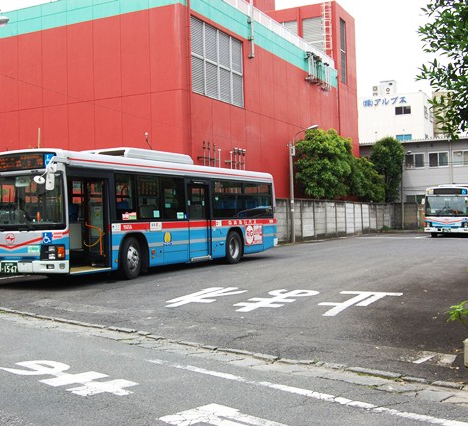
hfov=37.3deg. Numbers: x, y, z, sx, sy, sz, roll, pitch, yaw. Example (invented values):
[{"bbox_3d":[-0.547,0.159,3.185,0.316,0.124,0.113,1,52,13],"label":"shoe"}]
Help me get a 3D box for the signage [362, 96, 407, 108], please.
[{"bbox_3d":[16.343,-11.939,74.981,4.637,0.900,0.100,-2,-2,19],"label":"signage"}]

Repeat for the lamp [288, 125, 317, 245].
[{"bbox_3d":[3.475,-1.389,34.046,1.500,5.720,0.300,-2,-1,27],"label":"lamp"}]

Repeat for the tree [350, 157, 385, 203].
[{"bbox_3d":[9.543,-1.197,49.460,2.600,5.610,2.600,-2,-1,27],"label":"tree"}]

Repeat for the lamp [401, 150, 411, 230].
[{"bbox_3d":[12.938,-1.694,51.971,0.300,5.910,1.400,-1,-1,-18],"label":"lamp"}]

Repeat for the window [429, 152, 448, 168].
[{"bbox_3d":[15.828,-4.084,53.500,1.500,1.200,0.150,-2,-1,26],"label":"window"}]

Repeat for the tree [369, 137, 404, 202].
[{"bbox_3d":[10.489,-2.022,47.500,2.468,6.443,2.468,-2,-2,19],"label":"tree"}]

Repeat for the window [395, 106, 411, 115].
[{"bbox_3d":[18.591,-11.188,76.000,1.720,0.950,0.150,-2,-1,23],"label":"window"}]

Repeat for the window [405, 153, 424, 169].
[{"bbox_3d":[13.748,-3.921,52.600,1.497,1.238,0.100,-2,-2,19],"label":"window"}]

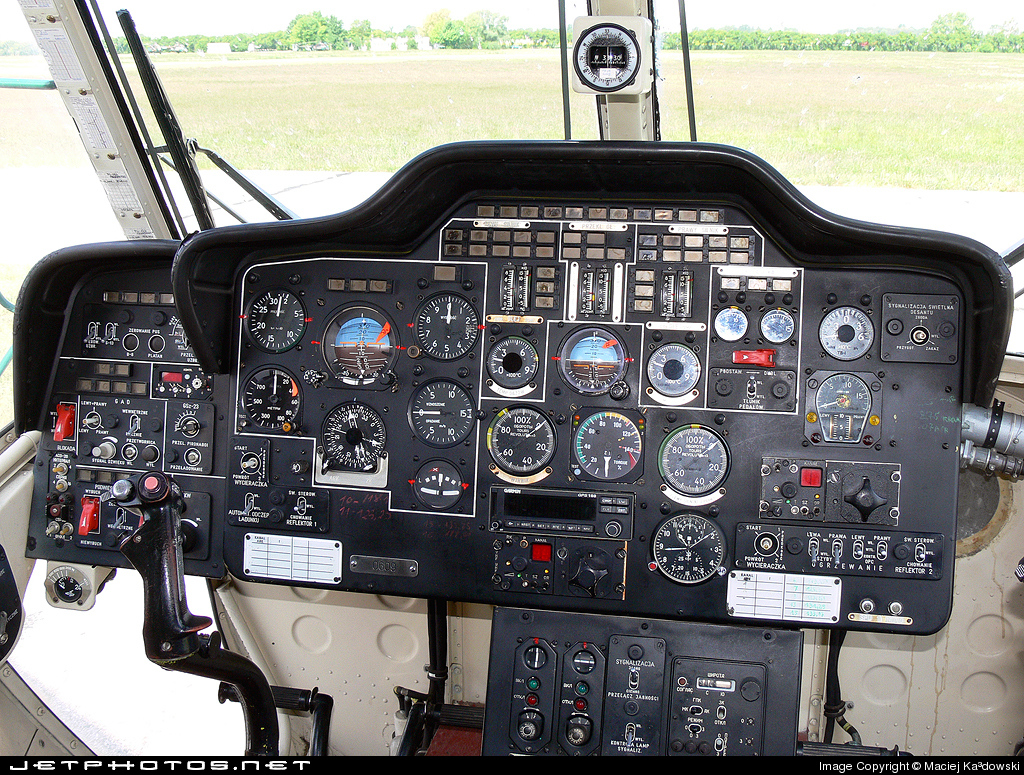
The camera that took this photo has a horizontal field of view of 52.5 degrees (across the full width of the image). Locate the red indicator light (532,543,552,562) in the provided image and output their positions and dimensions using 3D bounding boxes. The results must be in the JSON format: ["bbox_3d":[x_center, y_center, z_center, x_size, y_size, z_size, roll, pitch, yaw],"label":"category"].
[{"bbox_3d":[0.033,0.183,1.147,0.023,0.021,0.012,3,-1,9],"label":"red indicator light"}]

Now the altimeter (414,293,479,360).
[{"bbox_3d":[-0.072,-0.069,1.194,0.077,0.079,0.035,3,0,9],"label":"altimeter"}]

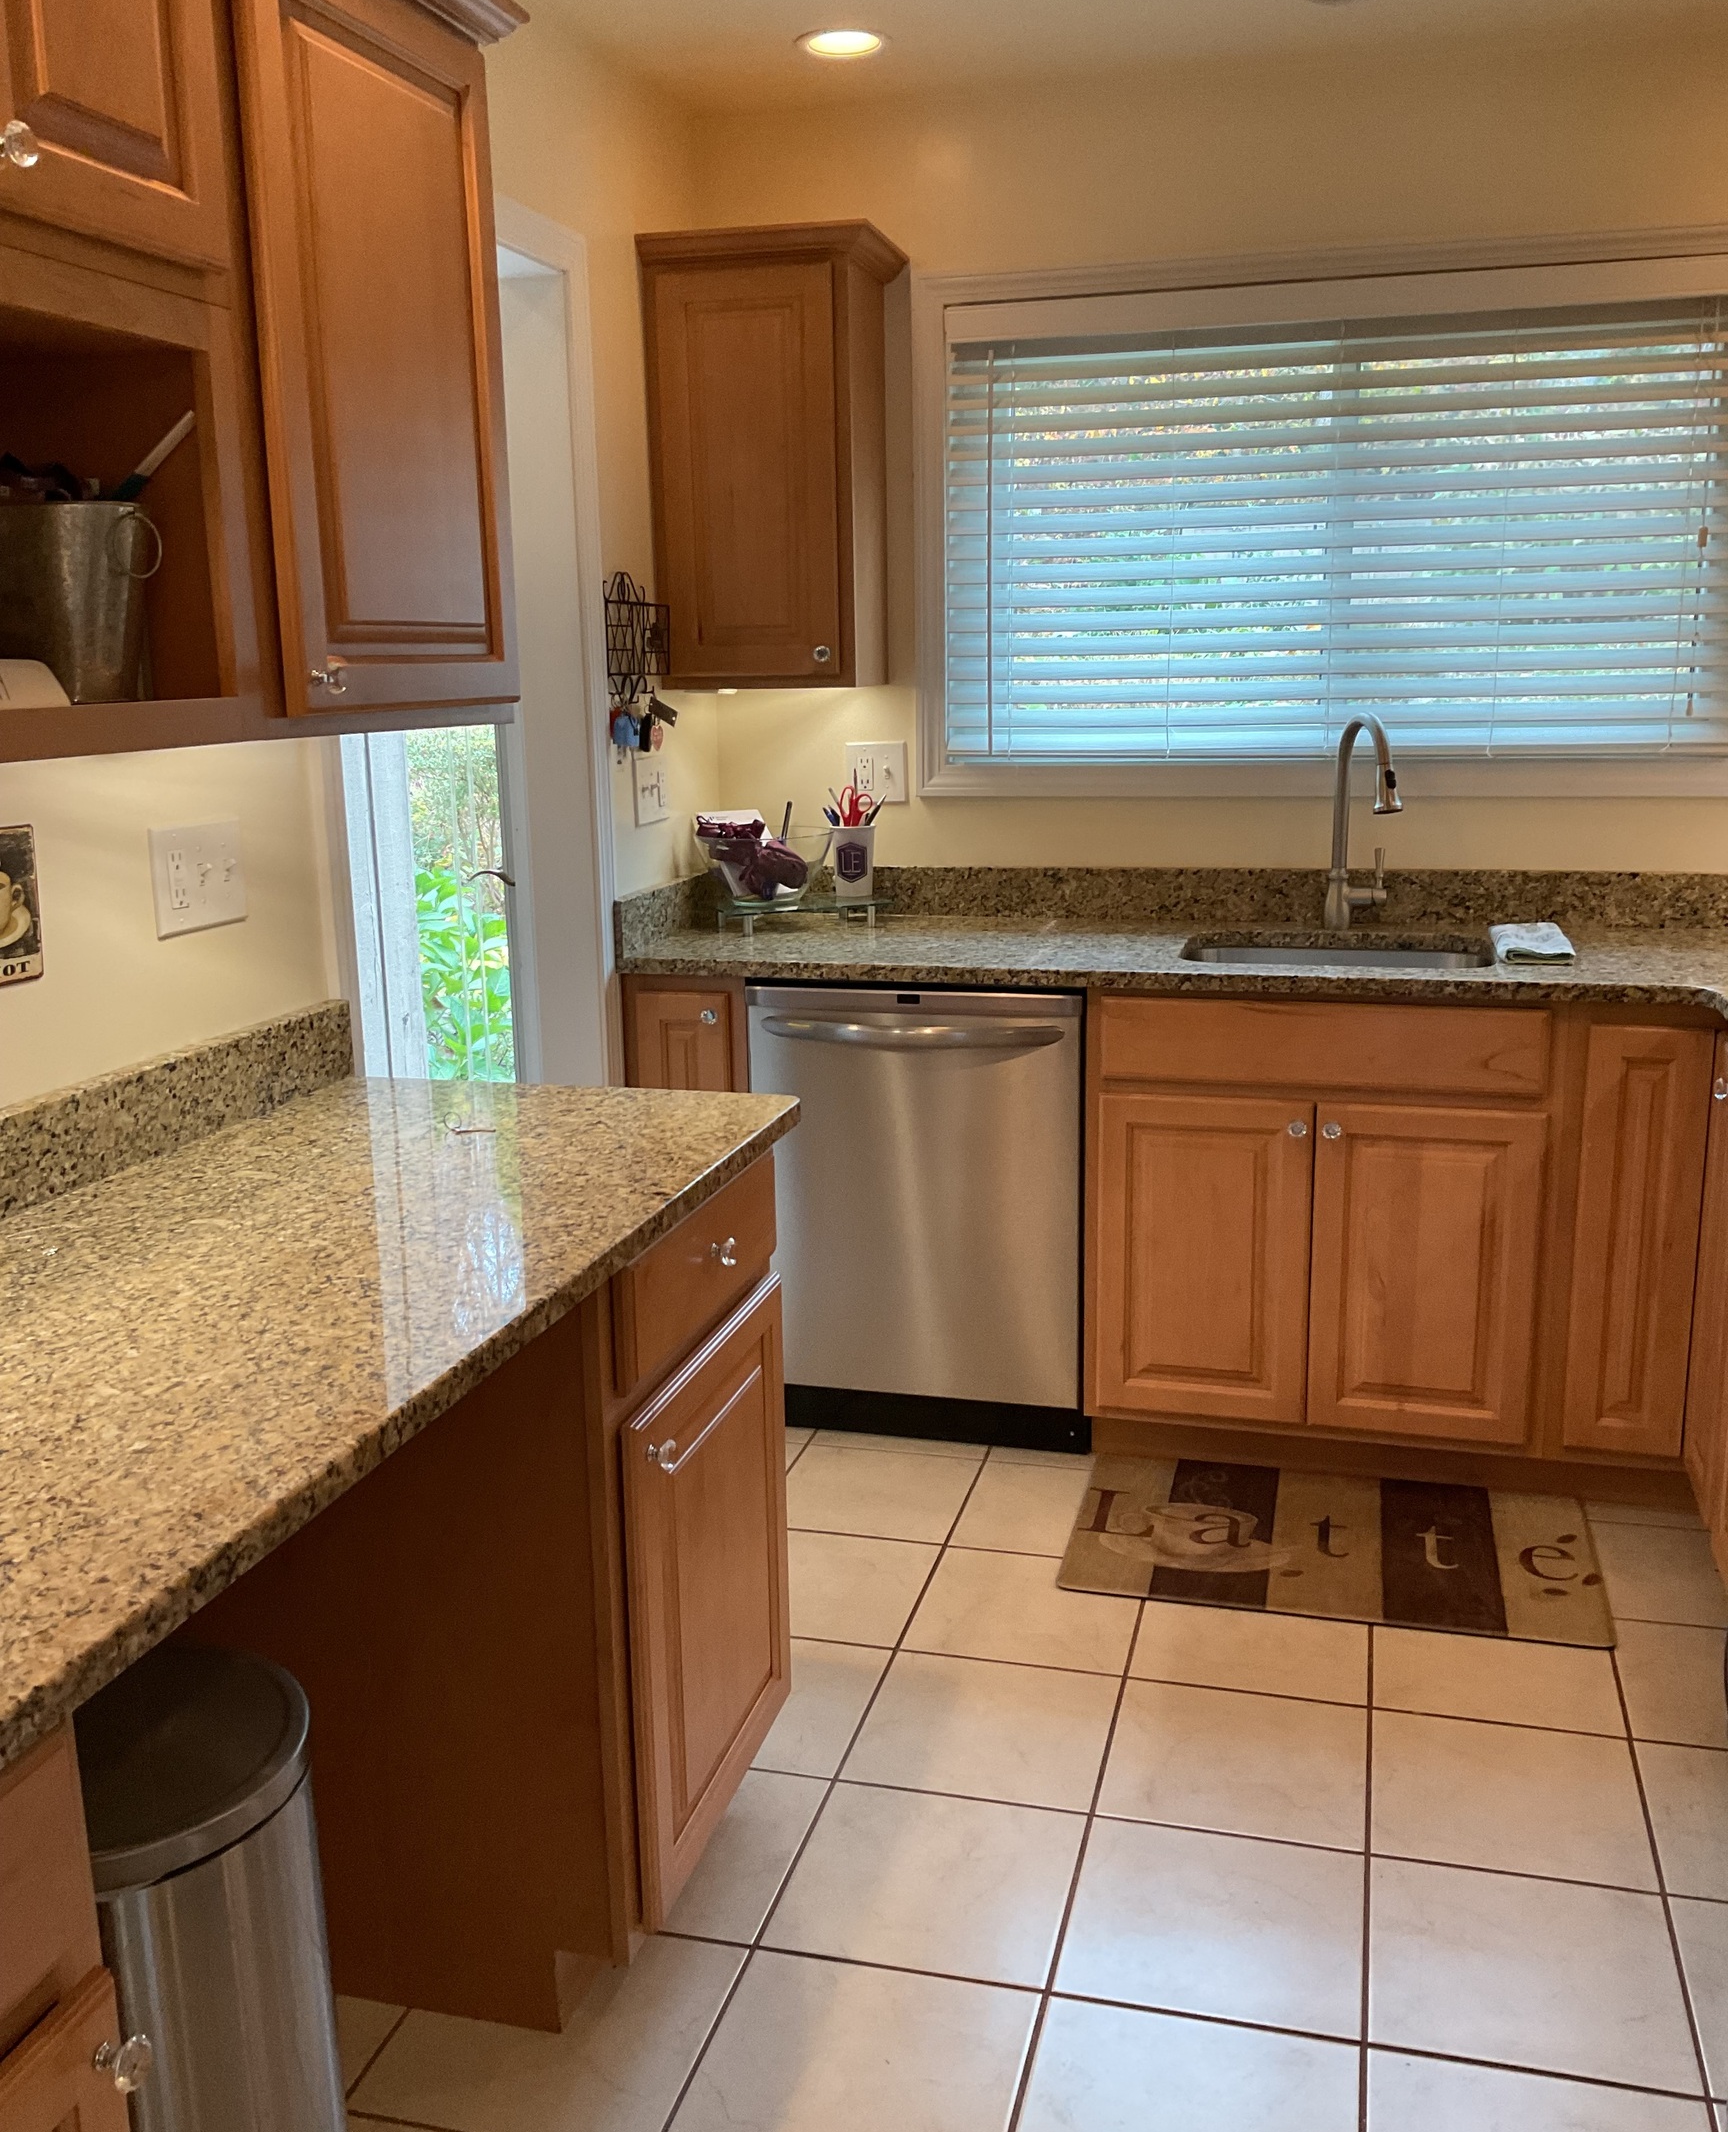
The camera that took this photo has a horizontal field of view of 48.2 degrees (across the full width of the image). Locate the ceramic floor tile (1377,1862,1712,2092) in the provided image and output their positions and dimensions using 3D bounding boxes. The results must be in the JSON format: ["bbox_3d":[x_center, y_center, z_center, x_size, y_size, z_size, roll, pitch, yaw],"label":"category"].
[{"bbox_3d":[0.741,1.017,2.170,0.333,0.010,0.333,2,13,15],"label":"ceramic floor tile"}]

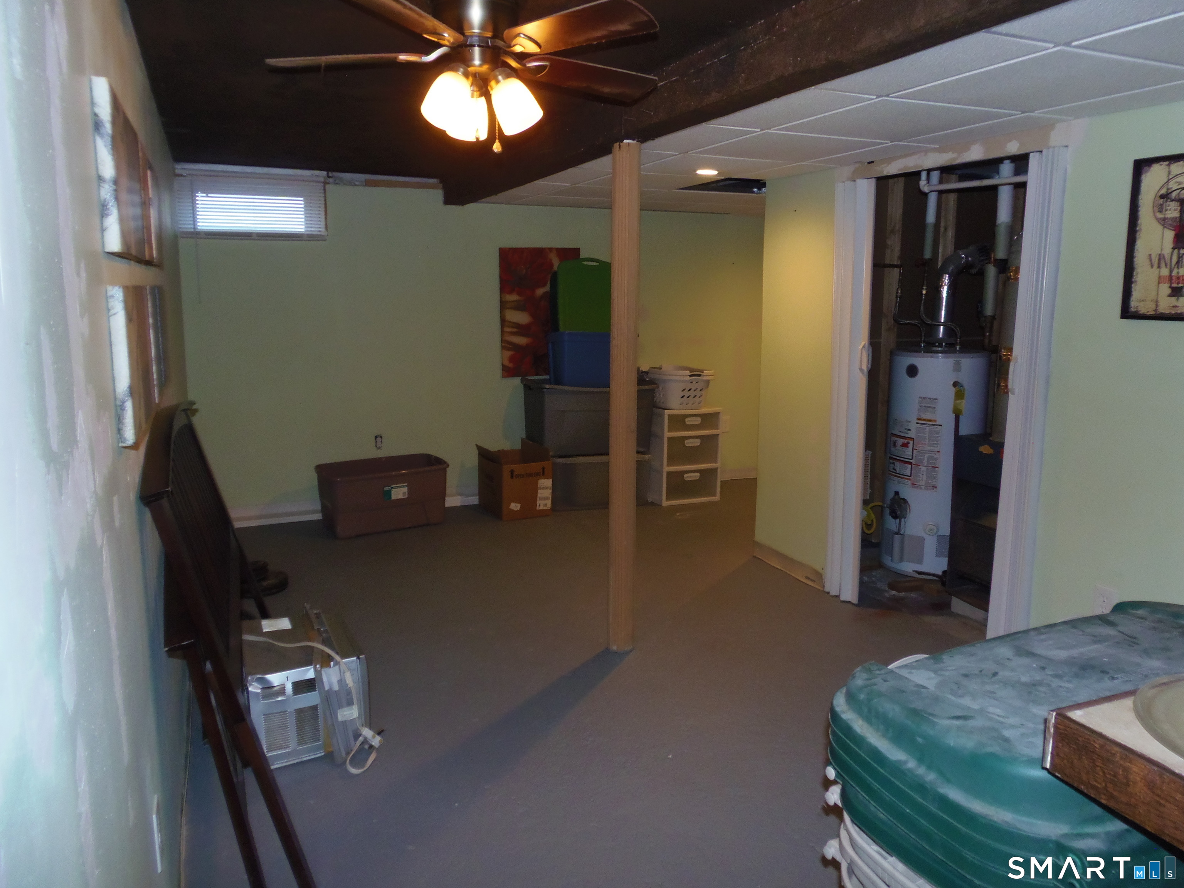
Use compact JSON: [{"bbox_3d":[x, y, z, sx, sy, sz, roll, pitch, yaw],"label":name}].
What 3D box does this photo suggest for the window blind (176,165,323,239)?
[{"bbox_3d":[-2.123,-1.516,5.176,0.870,0.430,0.080,-4,12,-23],"label":"window blind"}]

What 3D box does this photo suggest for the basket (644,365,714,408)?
[{"bbox_3d":[0.617,-0.440,6.225,0.450,0.300,0.590,-4,12,-23],"label":"basket"}]

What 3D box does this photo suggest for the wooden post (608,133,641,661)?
[{"bbox_3d":[0.136,-0.148,3.472,0.110,2.150,0.110,-4,12,-23],"label":"wooden post"}]

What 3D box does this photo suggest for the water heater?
[{"bbox_3d":[1.960,0.097,4.710,0.505,1.222,0.505,-4,12,-23],"label":"water heater"}]

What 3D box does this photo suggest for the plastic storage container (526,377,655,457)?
[{"bbox_3d":[-0.026,-0.201,5.986,0.880,0.485,0.520,-3,11,-15],"label":"plastic storage container"}]

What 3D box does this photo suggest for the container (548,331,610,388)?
[{"bbox_3d":[-0.036,-0.631,5.906,0.480,0.385,0.470,-3,11,-17],"label":"container"}]

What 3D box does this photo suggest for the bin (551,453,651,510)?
[{"bbox_3d":[-0.021,0.240,6.105,0.800,0.415,0.500,-3,11,-15],"label":"bin"}]

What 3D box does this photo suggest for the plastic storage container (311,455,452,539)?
[{"bbox_3d":[-1.413,0.343,5.570,0.805,0.400,0.522,-7,13,-32],"label":"plastic storage container"}]

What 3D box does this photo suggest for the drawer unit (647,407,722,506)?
[{"bbox_3d":[0.668,0.058,6.269,0.487,0.715,0.390,-4,11,-22],"label":"drawer unit"}]

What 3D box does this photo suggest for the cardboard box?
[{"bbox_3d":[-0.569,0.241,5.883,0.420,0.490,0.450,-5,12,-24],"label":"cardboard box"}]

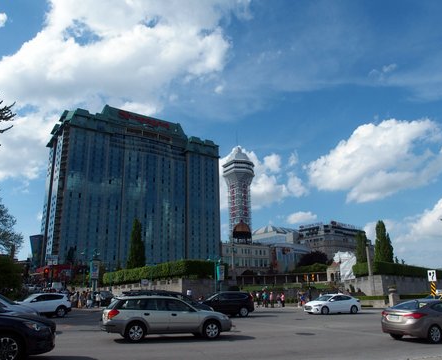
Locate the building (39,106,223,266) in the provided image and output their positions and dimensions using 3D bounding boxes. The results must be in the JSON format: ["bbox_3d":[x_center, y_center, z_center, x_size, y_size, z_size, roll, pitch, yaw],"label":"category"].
[{"bbox_3d":[-37.948,10.346,177.138,71.679,75.500,31.080,10,-20,-34],"label":"building"}]

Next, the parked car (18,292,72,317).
[{"bbox_3d":[-12.660,8.630,26.746,1.845,1.680,4.570,-15,-21,40],"label":"parked car"}]

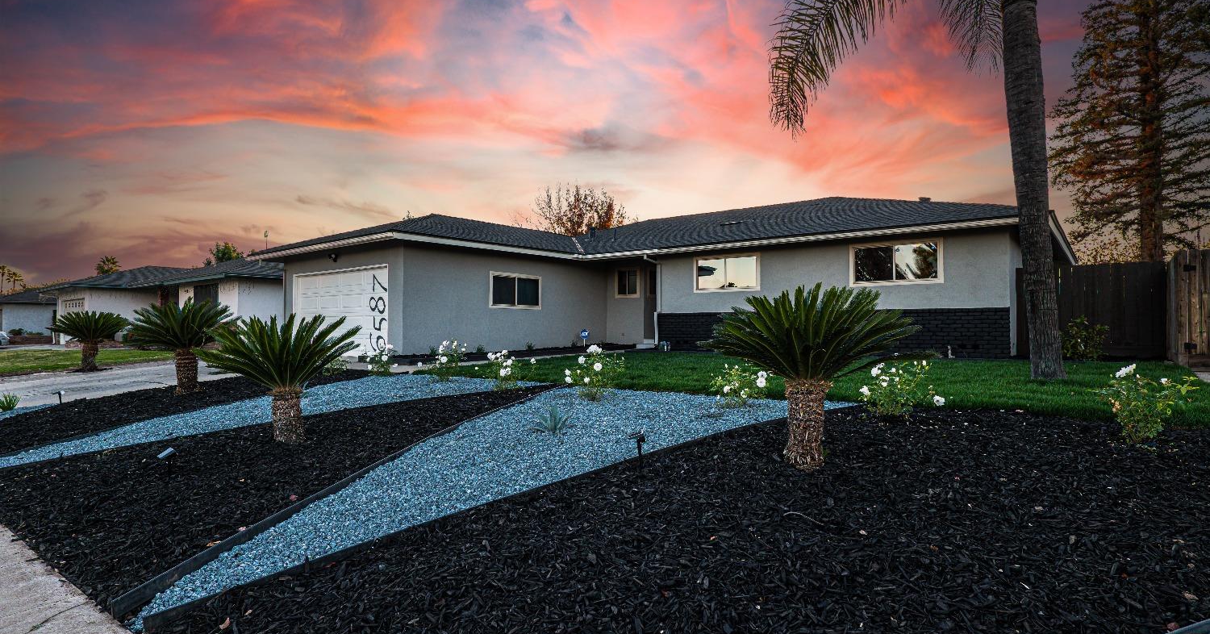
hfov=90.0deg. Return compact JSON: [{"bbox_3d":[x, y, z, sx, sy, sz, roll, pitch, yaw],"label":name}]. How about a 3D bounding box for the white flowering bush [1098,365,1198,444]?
[{"bbox_3d":[4.203,0.668,4.680,0.578,0.604,0.532,0,0,42],"label":"white flowering bush"}]

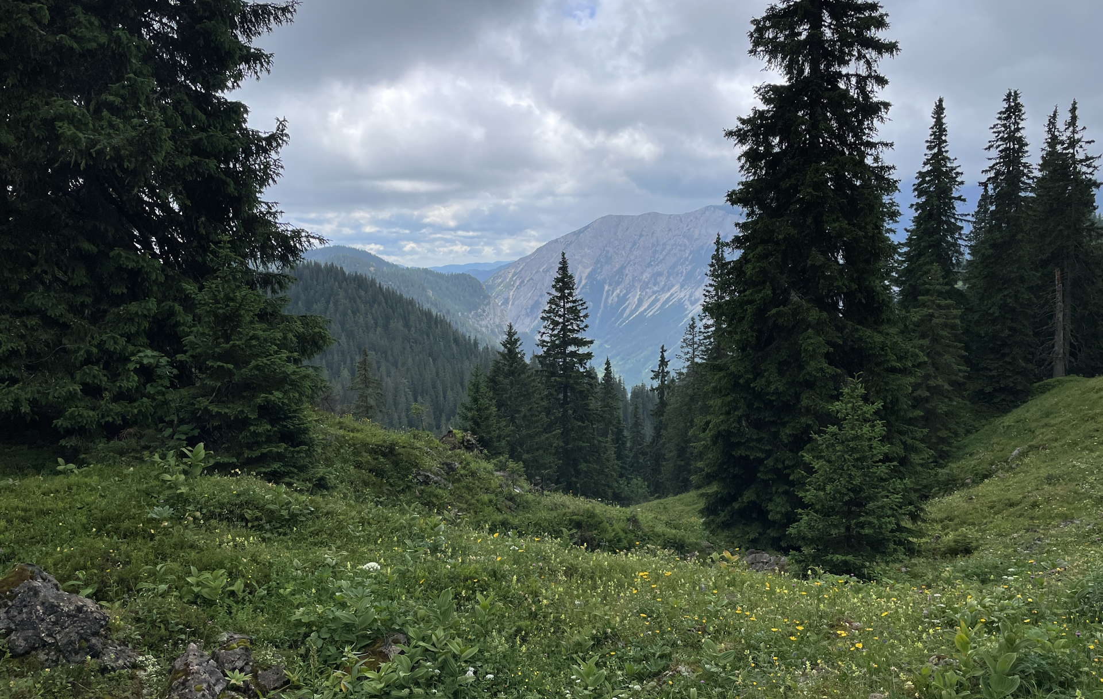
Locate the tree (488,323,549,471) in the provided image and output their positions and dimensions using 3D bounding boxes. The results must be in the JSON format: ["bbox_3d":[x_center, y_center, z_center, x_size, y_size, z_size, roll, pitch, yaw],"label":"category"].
[{"bbox_3d":[-1.990,3.020,46.000,3.540,8.950,3.540,0,3,0],"label":"tree"}]

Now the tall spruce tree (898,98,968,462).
[{"bbox_3d":[15.760,-2.710,34.000,3.250,14.950,3.250,0,3,0],"label":"tall spruce tree"}]

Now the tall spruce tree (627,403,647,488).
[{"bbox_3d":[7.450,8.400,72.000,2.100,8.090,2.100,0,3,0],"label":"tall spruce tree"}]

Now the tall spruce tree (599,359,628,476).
[{"bbox_3d":[4.130,5.180,58.000,2.410,9.120,2.410,0,3,0],"label":"tall spruce tree"}]

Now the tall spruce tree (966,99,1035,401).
[{"bbox_3d":[19.680,-4.170,36.000,3.440,13.930,3.440,0,3,0],"label":"tall spruce tree"}]

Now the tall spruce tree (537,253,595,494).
[{"bbox_3d":[0.770,1.680,45.000,3.460,13.720,3.460,0,3,0],"label":"tall spruce tree"}]

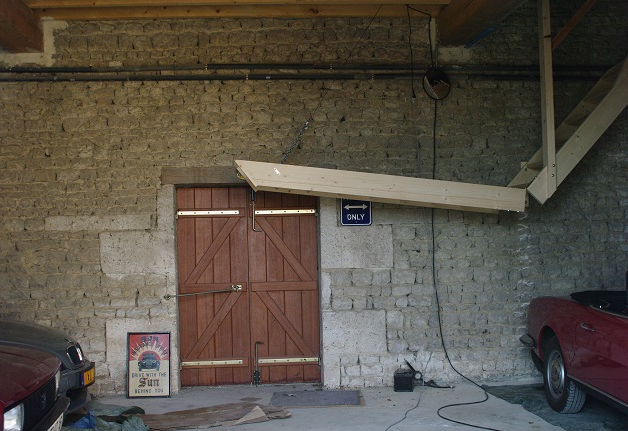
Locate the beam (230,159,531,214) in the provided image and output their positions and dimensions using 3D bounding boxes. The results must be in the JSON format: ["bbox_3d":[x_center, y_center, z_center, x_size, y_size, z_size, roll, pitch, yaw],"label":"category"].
[{"bbox_3d":[0.604,-0.251,6.748,2.620,0.214,0.055,5,-2,-5],"label":"beam"}]

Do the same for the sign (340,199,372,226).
[{"bbox_3d":[0.423,-0.122,7.567,0.305,0.455,0.012,-1,-2,-5],"label":"sign"}]

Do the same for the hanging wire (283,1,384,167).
[{"bbox_3d":[0.174,-1.247,7.137,0.040,1.830,0.040,32,-4,-3],"label":"hanging wire"}]

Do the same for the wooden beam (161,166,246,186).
[{"bbox_3d":[-0.638,-0.397,7.591,1.730,0.165,0.220,-1,-2,-5],"label":"wooden beam"}]

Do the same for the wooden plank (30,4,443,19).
[{"bbox_3d":[-0.675,-1.988,7.341,3.950,0.060,0.360,-1,-2,-5],"label":"wooden plank"}]

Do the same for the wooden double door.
[{"bbox_3d":[-0.659,0.722,7.777,1.430,2.030,0.070,-1,-2,-5],"label":"wooden double door"}]

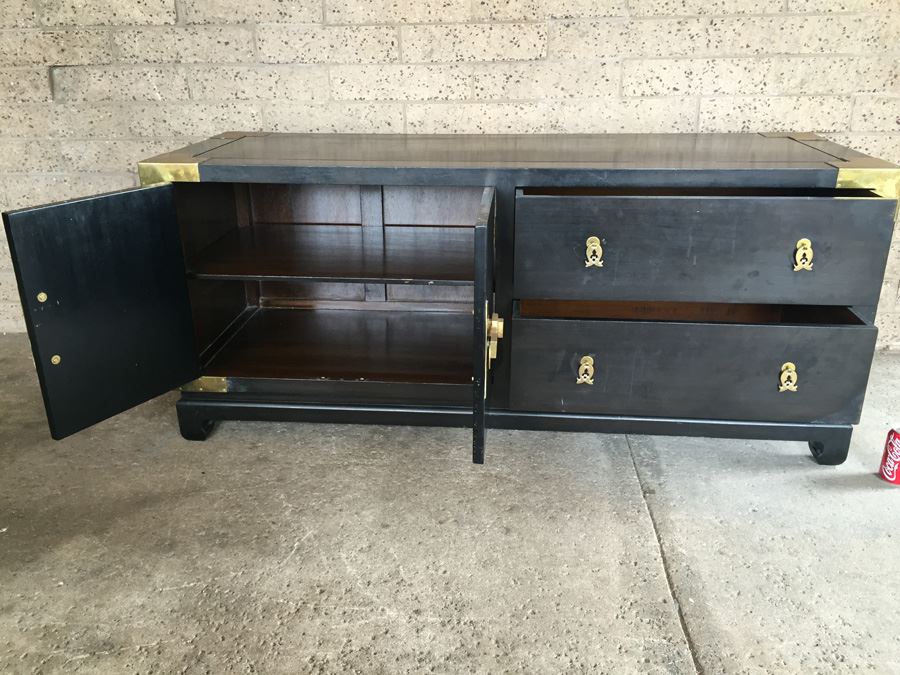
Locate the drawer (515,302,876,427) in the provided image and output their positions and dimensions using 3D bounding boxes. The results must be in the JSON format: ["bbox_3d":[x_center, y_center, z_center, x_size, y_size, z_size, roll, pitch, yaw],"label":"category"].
[{"bbox_3d":[0.500,-0.017,1.734,0.707,0.208,0.460,2,23,5],"label":"drawer"}]

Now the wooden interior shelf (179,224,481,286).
[{"bbox_3d":[-0.249,-0.214,1.909,0.752,0.013,0.443,2,23,5],"label":"wooden interior shelf"}]

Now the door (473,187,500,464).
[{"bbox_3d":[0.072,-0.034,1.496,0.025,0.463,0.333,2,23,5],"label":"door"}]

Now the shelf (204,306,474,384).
[{"bbox_3d":[-0.247,0.020,1.990,0.748,0.020,0.473,2,23,5],"label":"shelf"}]

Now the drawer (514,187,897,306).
[{"bbox_3d":[0.501,-0.251,1.675,0.707,0.208,0.460,2,23,5],"label":"drawer"}]

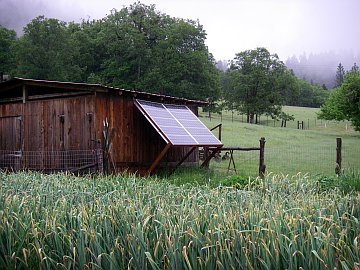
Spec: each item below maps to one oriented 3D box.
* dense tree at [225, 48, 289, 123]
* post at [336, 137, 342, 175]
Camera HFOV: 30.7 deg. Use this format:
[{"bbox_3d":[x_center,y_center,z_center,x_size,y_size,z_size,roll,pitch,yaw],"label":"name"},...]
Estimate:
[{"bbox_3d":[10.812,-6.880,92.000,9.200,10.500,9.000,0,0,0],"label":"dense tree"},{"bbox_3d":[4.614,0.710,19.000,0.140,1.220,0.140,0,0,0],"label":"post"}]

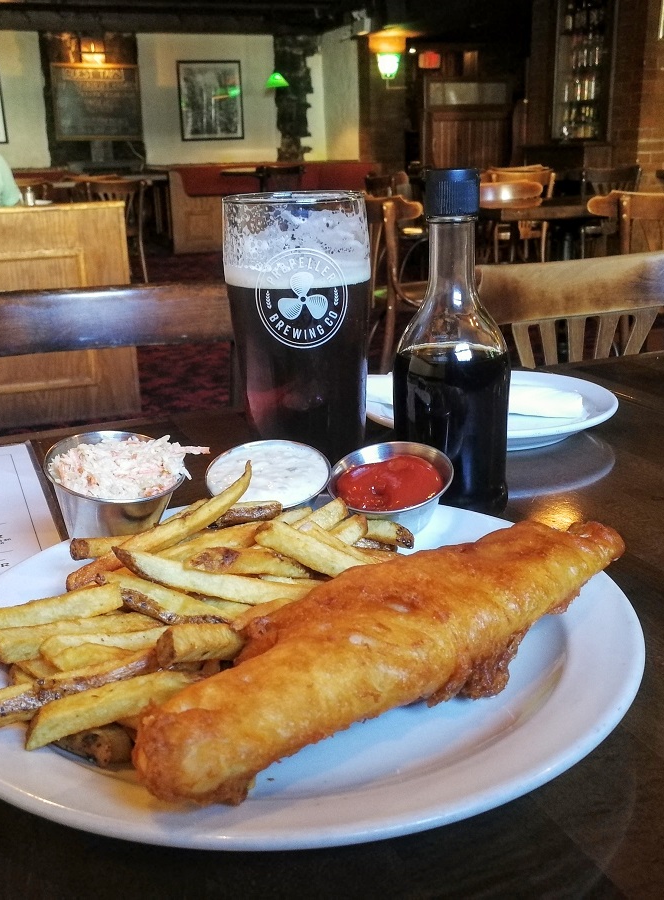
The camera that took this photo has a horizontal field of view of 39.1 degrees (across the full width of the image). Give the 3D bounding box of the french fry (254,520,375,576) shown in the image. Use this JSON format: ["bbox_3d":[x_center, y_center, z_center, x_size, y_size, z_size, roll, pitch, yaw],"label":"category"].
[{"bbox_3d":[-0.004,0.045,0.405,0.062,0.013,0.014,16,24,29],"label":"french fry"}]

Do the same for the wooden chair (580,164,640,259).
[{"bbox_3d":[1.364,-1.122,5.230,0.500,0.840,0.520,-11,20,-27],"label":"wooden chair"}]

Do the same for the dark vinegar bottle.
[{"bbox_3d":[0.070,-0.061,0.541,0.066,0.192,0.066,-1,18,0],"label":"dark vinegar bottle"}]

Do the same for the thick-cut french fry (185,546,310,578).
[{"bbox_3d":[-0.034,0.050,0.404,0.059,0.013,0.014,3,18,0],"label":"thick-cut french fry"}]

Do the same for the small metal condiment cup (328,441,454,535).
[{"bbox_3d":[0.031,0.025,0.467,0.062,0.030,0.062,-6,32,4],"label":"small metal condiment cup"}]

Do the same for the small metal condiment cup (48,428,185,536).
[{"bbox_3d":[-0.107,0.025,0.456,0.065,0.042,0.065,9,29,-6],"label":"small metal condiment cup"}]

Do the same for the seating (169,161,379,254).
[{"bbox_3d":[-0.603,-2.642,10.012,2.230,0.940,0.700,-1,18,0],"label":"seating"}]

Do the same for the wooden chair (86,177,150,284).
[{"bbox_3d":[-1.454,-1.409,6.378,0.450,0.836,0.510,-7,18,-17],"label":"wooden chair"}]

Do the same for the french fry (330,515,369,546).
[{"bbox_3d":[0.003,0.040,0.432,0.045,0.013,0.014,-29,30,-30],"label":"french fry"}]

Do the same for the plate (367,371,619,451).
[{"bbox_3d":[0.116,-0.029,0.718,0.202,0.023,0.202,-1,18,0],"label":"plate"}]

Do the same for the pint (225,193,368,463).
[{"bbox_3d":[-0.021,-0.065,0.579,0.088,0.173,0.088,-2,17,0],"label":"pint"}]

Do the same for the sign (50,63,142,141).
[{"bbox_3d":[-2.404,-3.557,9.553,0.870,0.750,0.040,-8,19,-19],"label":"sign"}]

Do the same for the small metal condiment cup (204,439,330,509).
[{"bbox_3d":[-0.032,0.025,0.484,0.064,0.032,0.064,-3,33,2],"label":"small metal condiment cup"}]

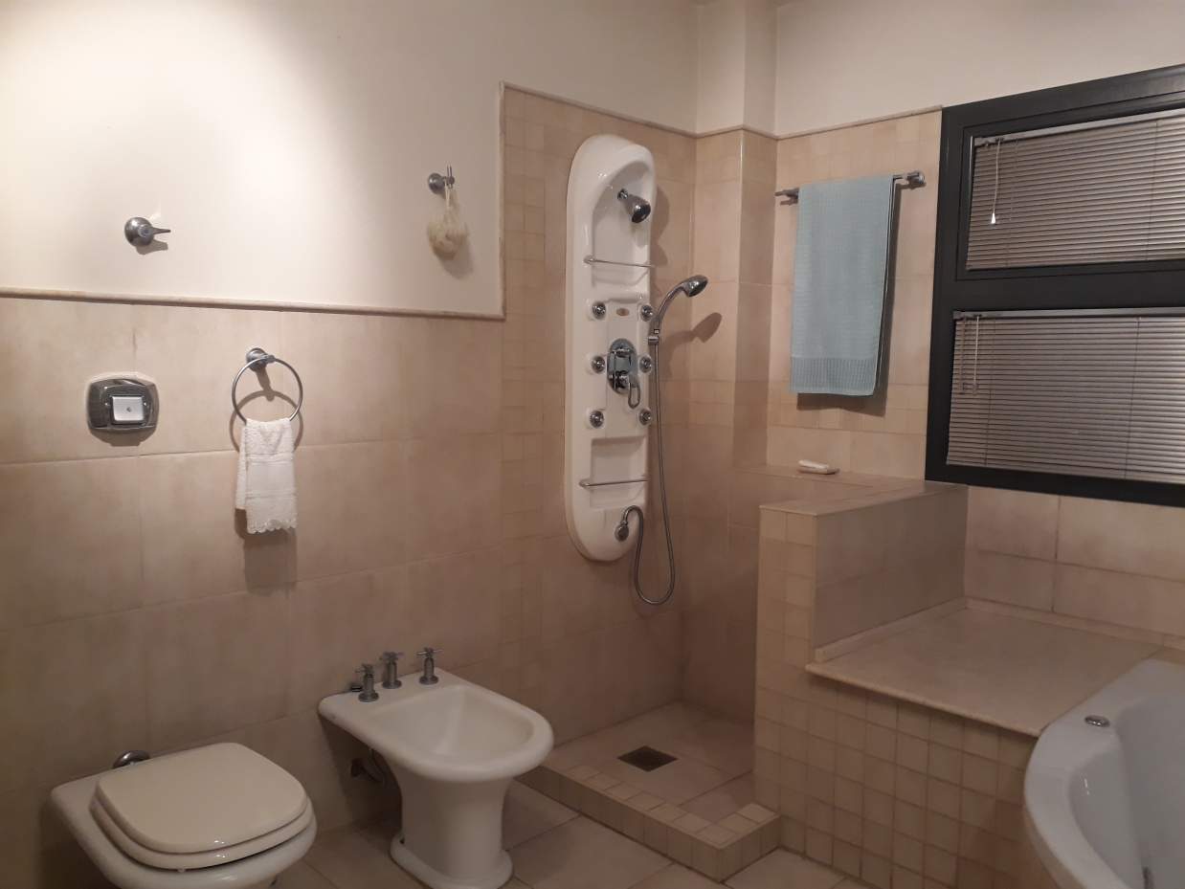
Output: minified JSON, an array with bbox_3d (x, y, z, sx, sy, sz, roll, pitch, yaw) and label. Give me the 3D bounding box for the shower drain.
[{"bbox_3d":[0.170,0.978,2.870,0.129,0.012,0.129,-5,7,-45],"label":"shower drain"}]

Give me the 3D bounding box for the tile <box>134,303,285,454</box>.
[{"bbox_3d":[-0.848,-0.147,2.069,0.332,0.325,0.012,-5,7,-44],"label":"tile"}]

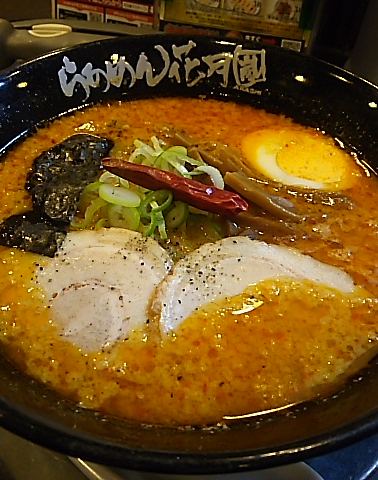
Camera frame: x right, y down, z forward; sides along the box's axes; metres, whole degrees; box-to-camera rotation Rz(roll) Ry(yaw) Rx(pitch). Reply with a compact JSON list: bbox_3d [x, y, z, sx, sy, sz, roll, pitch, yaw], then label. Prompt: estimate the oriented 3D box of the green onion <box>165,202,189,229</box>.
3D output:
[{"bbox_3d":[-0.004,-0.009,0.212,0.009,0.003,0.011,31,80,44],"label":"green onion"}]

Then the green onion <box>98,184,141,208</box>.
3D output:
[{"bbox_3d":[-0.026,-0.017,0.211,0.016,0.003,0.009,17,42,13],"label":"green onion"}]

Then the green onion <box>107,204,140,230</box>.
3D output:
[{"bbox_3d":[-0.024,-0.009,0.210,0.011,0.003,0.011,-11,65,11],"label":"green onion"}]

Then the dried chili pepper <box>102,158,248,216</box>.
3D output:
[{"bbox_3d":[-0.006,-0.021,0.212,0.059,0.009,0.009,18,49,7],"label":"dried chili pepper"}]

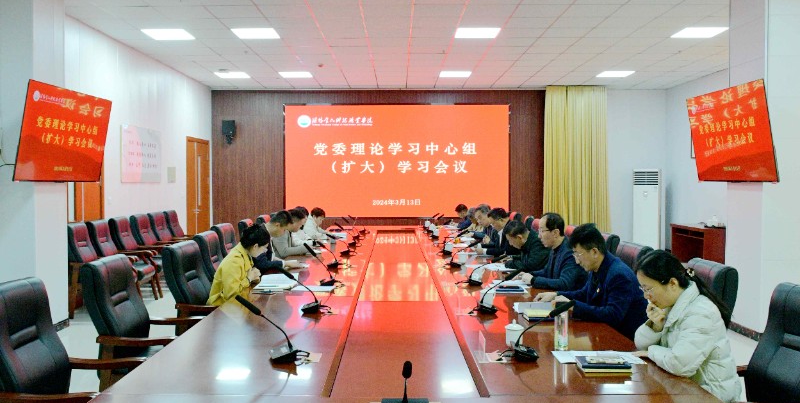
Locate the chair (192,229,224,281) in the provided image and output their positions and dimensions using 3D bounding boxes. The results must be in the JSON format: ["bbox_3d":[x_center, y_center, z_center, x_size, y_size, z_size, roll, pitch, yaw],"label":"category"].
[{"bbox_3d":[-1.567,0.859,5.830,0.680,1.080,0.600,0,2,0],"label":"chair"}]

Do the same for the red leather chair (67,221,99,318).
[{"bbox_3d":[-3.540,0.797,7.140,0.700,1.100,0.610,0,1,0],"label":"red leather chair"}]

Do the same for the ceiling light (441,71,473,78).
[{"bbox_3d":[1.043,-2.394,11.326,0.590,0.050,0.580,0,2,0],"label":"ceiling light"}]

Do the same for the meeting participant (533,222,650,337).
[{"bbox_3d":[1.236,0.796,3.811,0.800,1.330,0.540,0,2,0],"label":"meeting participant"}]

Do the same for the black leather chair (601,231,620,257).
[{"bbox_3d":[1.604,0.814,5.440,0.700,1.020,0.630,0,2,0],"label":"black leather chair"}]

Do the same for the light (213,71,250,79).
[{"bbox_3d":[-3.394,-2.552,12.021,0.600,0.060,0.600,0,2,0],"label":"light"}]

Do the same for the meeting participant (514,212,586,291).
[{"bbox_3d":[1.210,0.750,4.620,0.680,1.320,0.540,0,1,0],"label":"meeting participant"}]

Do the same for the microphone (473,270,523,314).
[{"bbox_3d":[0.558,0.514,3.422,0.290,0.230,0.140,0,2,0],"label":"microphone"}]

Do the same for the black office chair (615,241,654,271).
[{"bbox_3d":[1.508,0.870,4.614,0.720,1.080,0.620,0,2,0],"label":"black office chair"}]

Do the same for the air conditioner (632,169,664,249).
[{"bbox_3d":[5.163,0.243,12.471,0.530,1.780,0.370,2,3,44],"label":"air conditioner"}]

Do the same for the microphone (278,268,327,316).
[{"bbox_3d":[-0.630,0.547,3.720,0.275,0.260,0.160,0,1,0],"label":"microphone"}]

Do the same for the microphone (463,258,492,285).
[{"bbox_3d":[0.623,0.489,4.342,0.280,0.220,0.140,0,2,0],"label":"microphone"}]

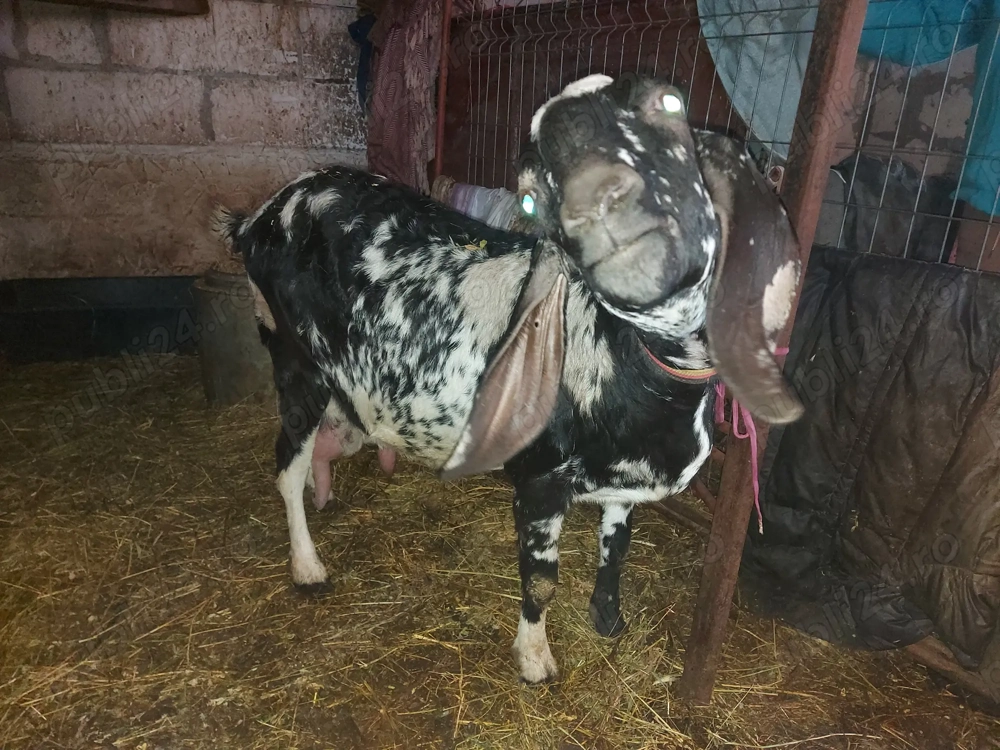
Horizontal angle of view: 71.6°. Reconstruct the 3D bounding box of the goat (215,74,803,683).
[{"bbox_3d":[-0.106,0.011,1.093,1.070,0.890,0.470,18,24,36],"label":"goat"}]

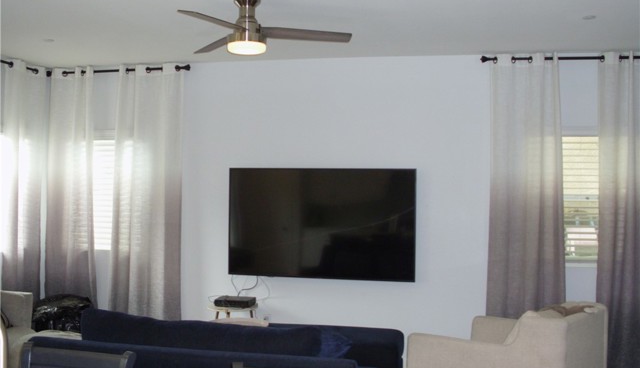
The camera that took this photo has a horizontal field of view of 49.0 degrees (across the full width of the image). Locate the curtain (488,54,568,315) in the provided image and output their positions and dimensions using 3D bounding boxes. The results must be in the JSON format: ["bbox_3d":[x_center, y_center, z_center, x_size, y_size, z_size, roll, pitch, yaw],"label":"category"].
[{"bbox_3d":[1.671,0.265,5.701,0.610,2.640,0.140,1,0,13],"label":"curtain"}]

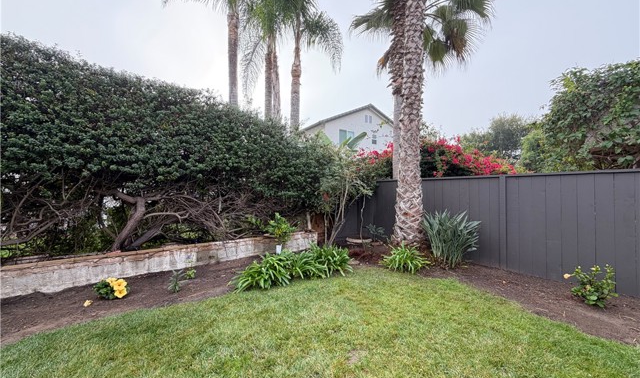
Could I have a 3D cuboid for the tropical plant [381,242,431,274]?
[{"bbox_3d":[1.610,1.250,4.880,0.880,0.500,0.820,0,0,0],"label":"tropical plant"}]

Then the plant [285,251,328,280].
[{"bbox_3d":[-0.220,1.270,4.550,0.720,0.460,0.700,0,0,0],"label":"plant"}]

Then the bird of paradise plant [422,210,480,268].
[{"bbox_3d":[2.560,0.950,5.050,0.920,1.070,1.020,0,0,-39],"label":"bird of paradise plant"}]

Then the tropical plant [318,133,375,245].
[{"bbox_3d":[0.655,0.040,6.400,1.350,2.800,1.200,0,0,0],"label":"tropical plant"}]

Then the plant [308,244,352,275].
[{"bbox_3d":[0.190,1.250,4.720,0.780,0.500,0.740,0,0,0],"label":"plant"}]

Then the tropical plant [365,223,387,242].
[{"bbox_3d":[1.420,1.120,6.600,0.540,0.480,0.500,0,0,0],"label":"tropical plant"}]

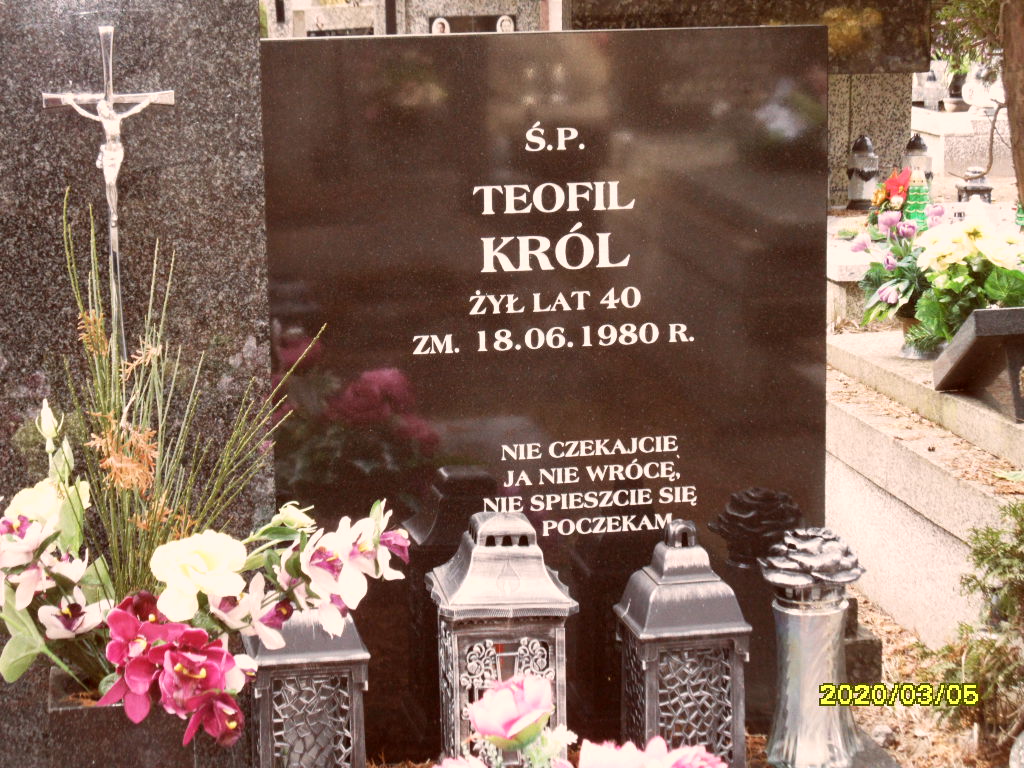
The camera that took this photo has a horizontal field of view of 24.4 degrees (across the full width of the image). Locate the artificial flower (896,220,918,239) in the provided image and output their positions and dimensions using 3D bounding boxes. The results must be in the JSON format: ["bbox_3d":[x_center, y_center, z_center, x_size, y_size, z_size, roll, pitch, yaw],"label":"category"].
[{"bbox_3d":[0.827,-0.323,4.950,0.045,0.040,0.045,-1,10,0],"label":"artificial flower"}]

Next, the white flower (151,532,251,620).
[{"bbox_3d":[-0.296,0.181,2.240,0.090,0.079,0.060,-2,13,-6],"label":"white flower"}]

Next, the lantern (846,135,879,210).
[{"bbox_3d":[0.993,-0.599,6.700,0.086,0.215,0.086,1,13,7],"label":"lantern"}]

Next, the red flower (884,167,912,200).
[{"bbox_3d":[1.037,-0.538,6.350,0.073,0.086,0.060,0,13,6],"label":"red flower"}]

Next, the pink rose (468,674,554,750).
[{"bbox_3d":[0.000,0.250,1.800,0.065,0.057,0.062,-1,10,0],"label":"pink rose"}]

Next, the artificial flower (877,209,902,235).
[{"bbox_3d":[0.790,-0.336,4.950,0.050,0.052,0.048,-1,10,0],"label":"artificial flower"}]

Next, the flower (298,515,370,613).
[{"bbox_3d":[-0.168,0.171,2.240,0.066,0.084,0.050,0,13,6],"label":"flower"}]

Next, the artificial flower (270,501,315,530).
[{"bbox_3d":[-0.227,0.136,2.450,0.049,0.033,0.040,-1,10,0],"label":"artificial flower"}]

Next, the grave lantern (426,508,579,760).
[{"bbox_3d":[-0.008,0.258,2.329,0.129,0.262,0.129,-3,13,-9],"label":"grave lantern"}]

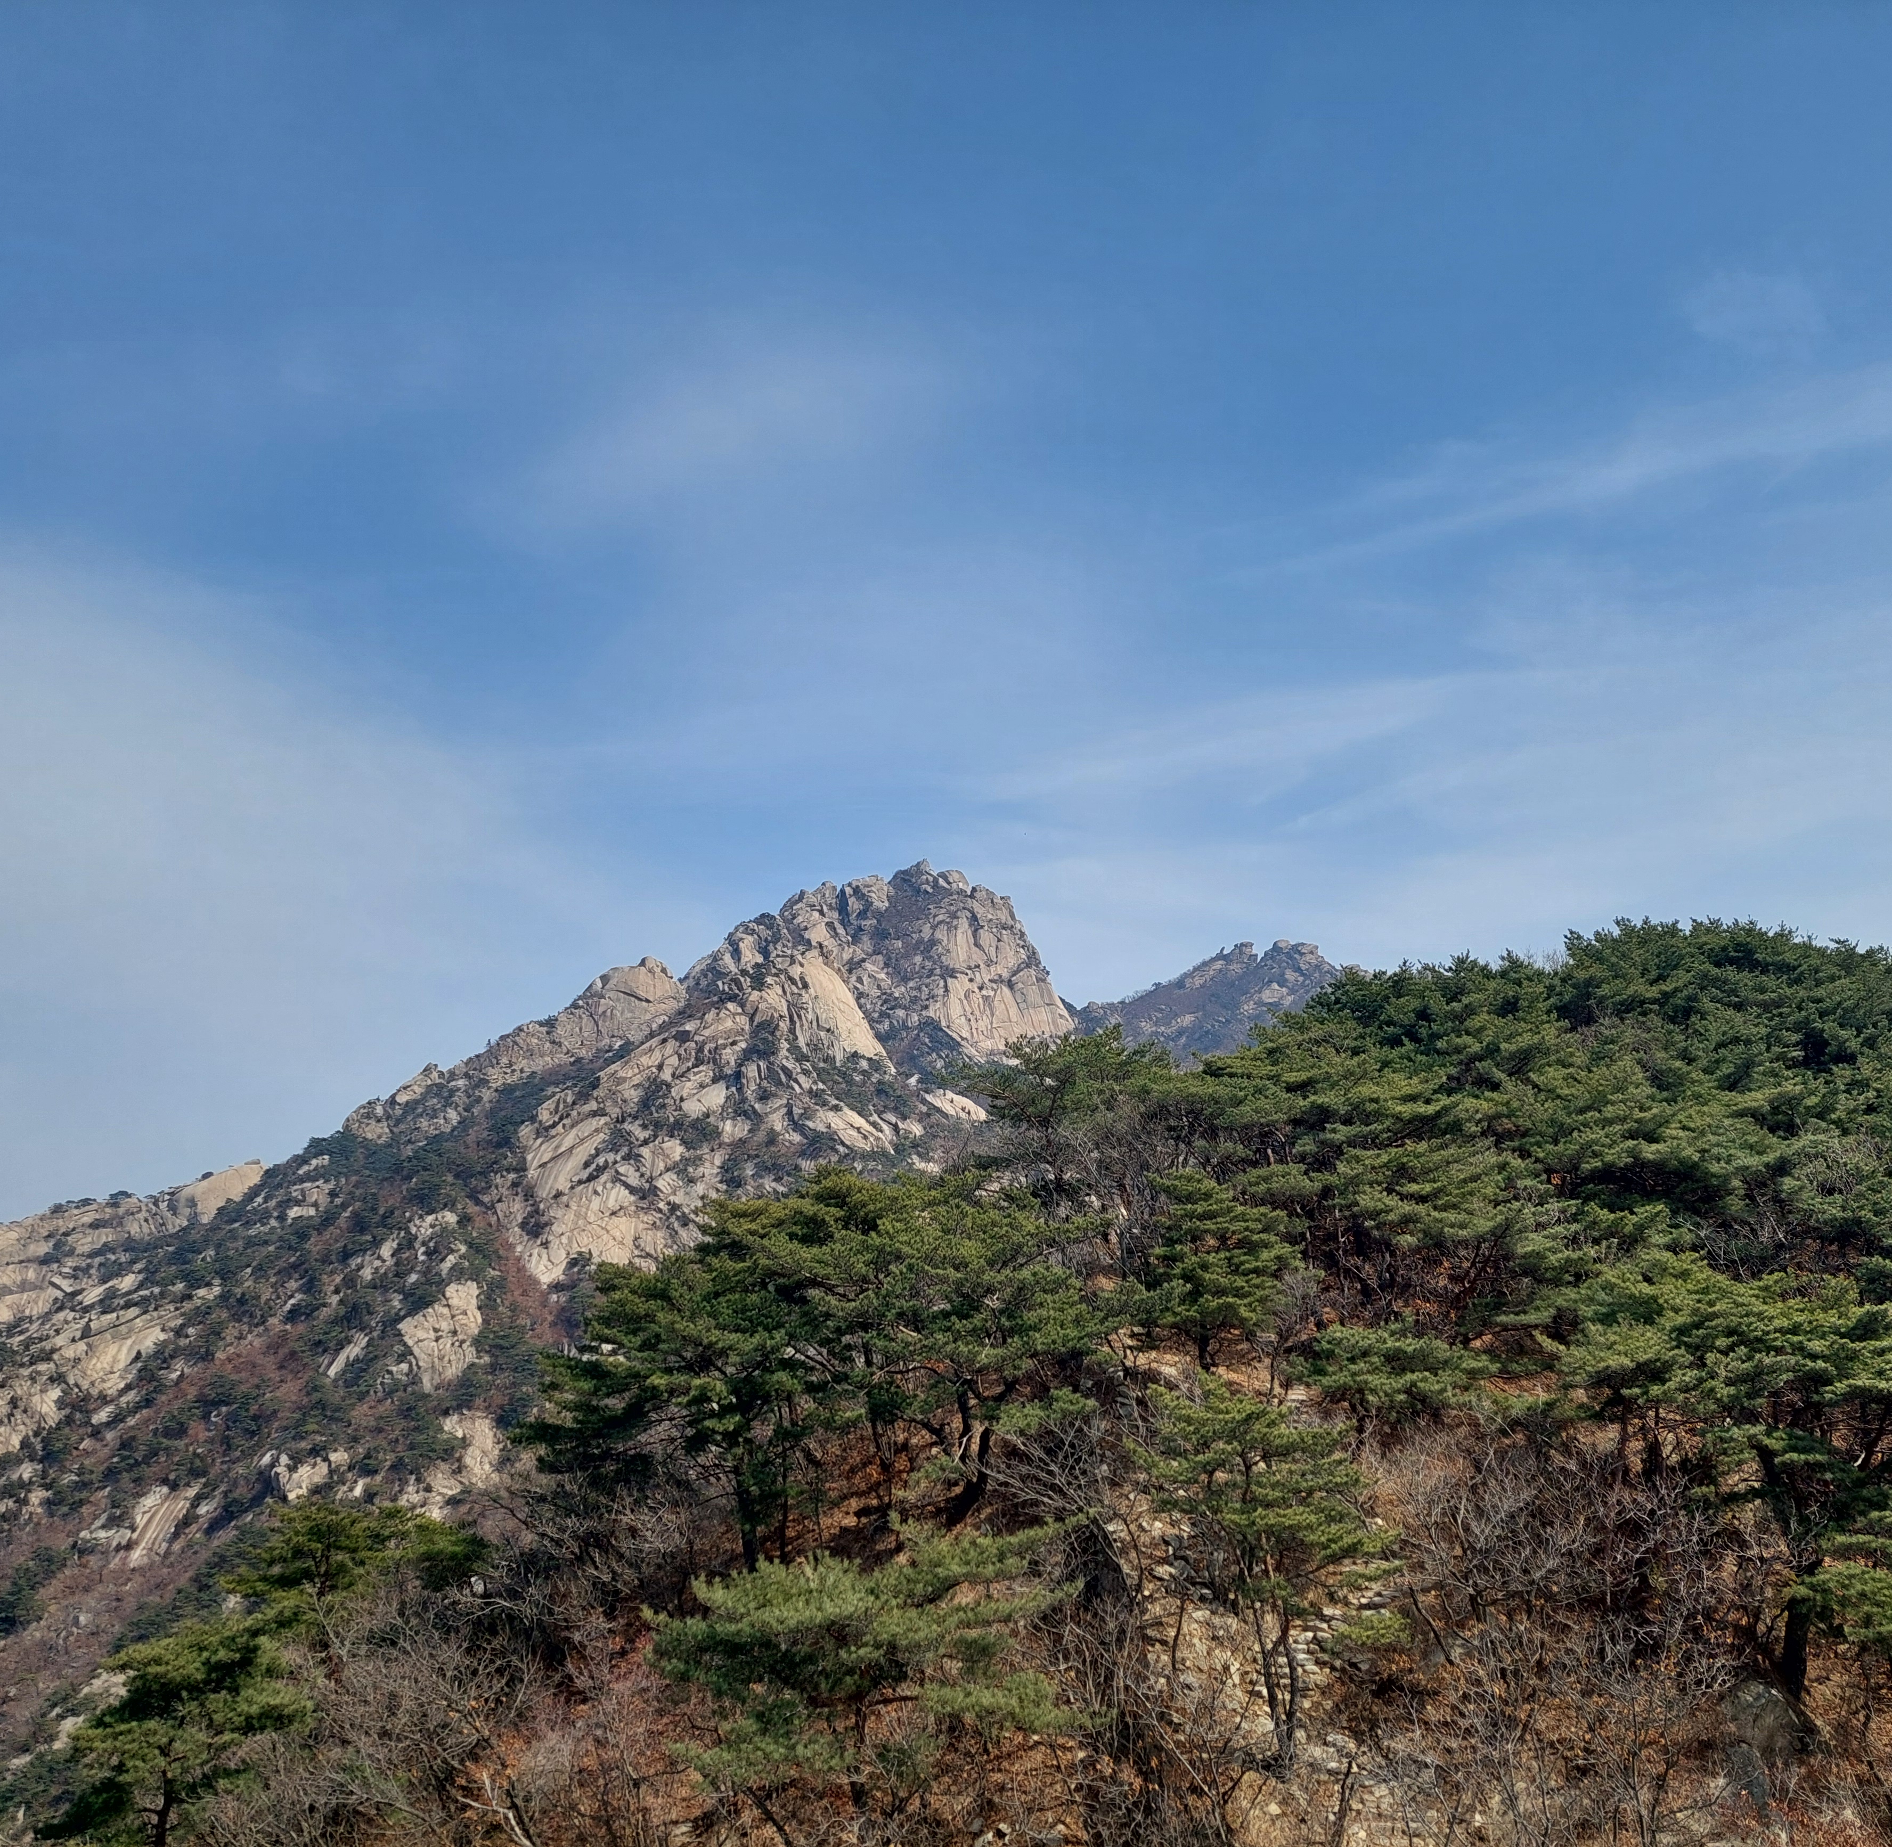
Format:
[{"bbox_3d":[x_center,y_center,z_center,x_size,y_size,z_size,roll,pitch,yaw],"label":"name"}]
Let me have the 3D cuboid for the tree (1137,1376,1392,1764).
[{"bbox_3d":[5.487,11.130,31.000,4.171,6.172,3.753,-2,-10,9],"label":"tree"}]

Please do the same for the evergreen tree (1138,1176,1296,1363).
[{"bbox_3d":[7.010,8.970,46.000,3.905,4.956,3.514,-1,-10,8],"label":"evergreen tree"}]

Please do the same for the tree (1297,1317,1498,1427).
[{"bbox_3d":[10.637,10.689,42.000,4.337,2.667,3.904,-2,-10,14],"label":"tree"}]

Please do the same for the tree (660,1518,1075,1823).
[{"bbox_3d":[-1.200,10.474,25.000,5.763,3.561,5.186,0,-10,-3],"label":"tree"}]

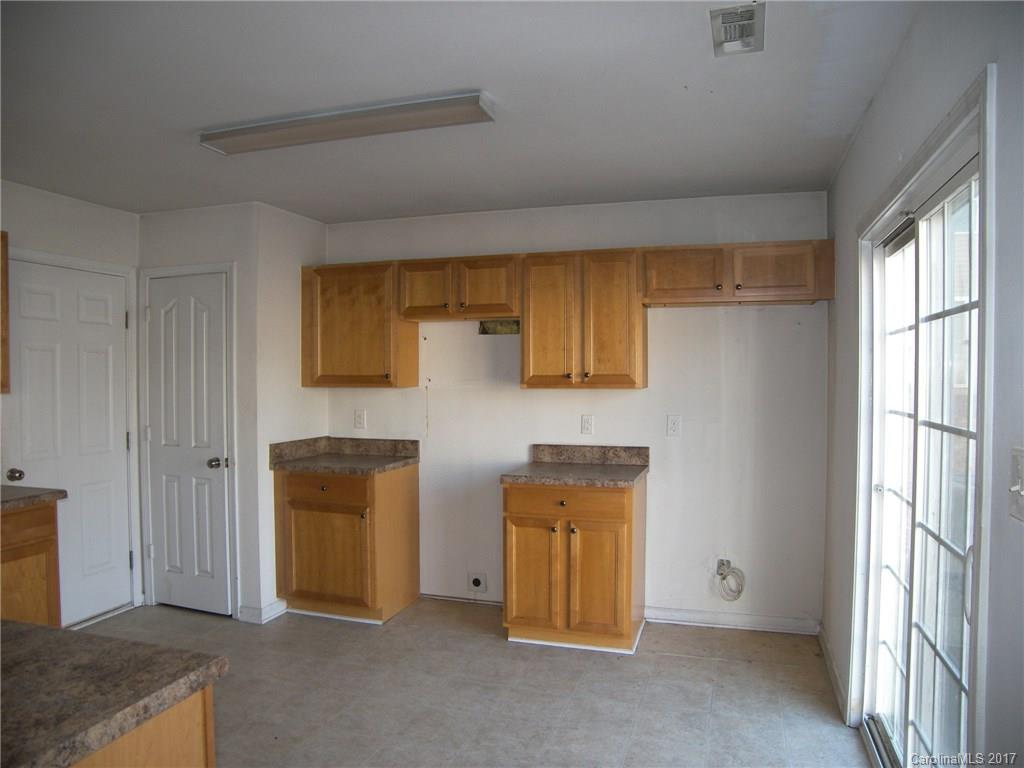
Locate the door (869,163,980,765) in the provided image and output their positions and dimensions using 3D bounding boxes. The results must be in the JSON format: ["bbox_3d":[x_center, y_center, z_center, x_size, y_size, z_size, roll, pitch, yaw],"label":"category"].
[{"bbox_3d":[1.221,0.441,2.108,0.095,1.970,1.500,0,1,17],"label":"door"}]

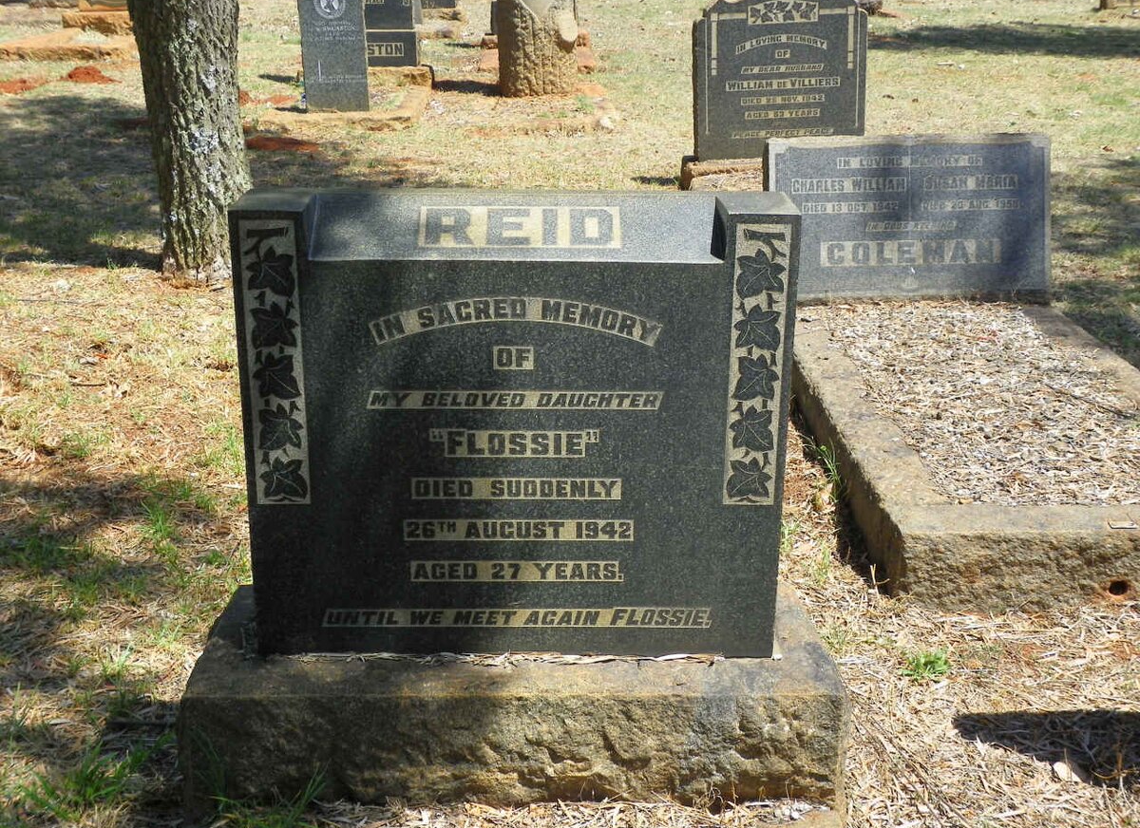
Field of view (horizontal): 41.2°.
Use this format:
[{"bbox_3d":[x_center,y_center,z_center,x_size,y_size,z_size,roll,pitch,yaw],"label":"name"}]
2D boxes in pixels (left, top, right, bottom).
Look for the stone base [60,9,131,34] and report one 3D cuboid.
[{"bbox_3d":[-4.267,-3.787,14.571,1.120,0.180,0.410,2,19,4],"label":"stone base"}]

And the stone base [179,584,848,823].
[{"bbox_3d":[-0.095,0.496,2.706,1.090,0.225,0.430,0,19,-1],"label":"stone base"}]

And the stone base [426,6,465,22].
[{"bbox_3d":[-1.716,-4.512,17.016,1.080,0.145,0.400,1,19,0],"label":"stone base"}]

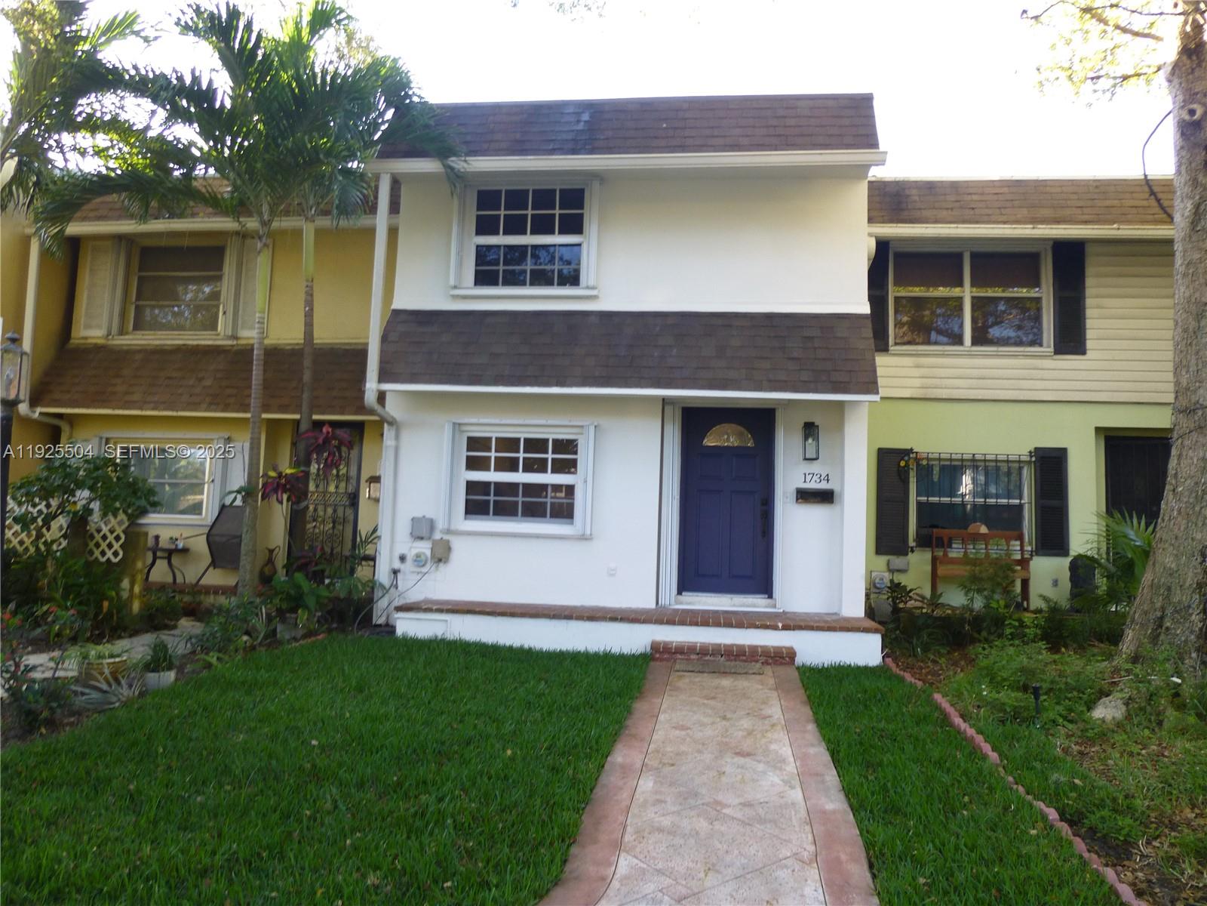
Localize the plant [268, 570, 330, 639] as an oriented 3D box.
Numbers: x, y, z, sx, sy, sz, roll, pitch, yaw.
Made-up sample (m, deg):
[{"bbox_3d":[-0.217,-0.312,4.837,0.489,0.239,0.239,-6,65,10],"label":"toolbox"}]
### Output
[{"bbox_3d":[-2.925,1.468,8.407,0.629,0.665,0.550,1,-4,7],"label":"plant"}]

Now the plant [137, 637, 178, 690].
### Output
[{"bbox_3d":[-3.152,1.489,6.160,0.306,0.366,0.270,1,-4,7],"label":"plant"}]

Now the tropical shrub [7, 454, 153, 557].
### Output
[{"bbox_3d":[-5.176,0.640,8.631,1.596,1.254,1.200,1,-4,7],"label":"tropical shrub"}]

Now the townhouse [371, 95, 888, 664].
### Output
[{"bbox_3d":[0.493,-0.805,12.372,5.420,5.980,7.500,1,-4,7],"label":"townhouse"}]

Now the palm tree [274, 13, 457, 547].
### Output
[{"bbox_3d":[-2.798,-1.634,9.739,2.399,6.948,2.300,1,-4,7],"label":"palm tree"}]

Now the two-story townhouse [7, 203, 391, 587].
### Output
[{"bbox_3d":[-4.837,-0.794,14.910,5.450,5.800,7.500,1,-4,7],"label":"two-story townhouse"}]

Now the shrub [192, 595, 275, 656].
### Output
[{"bbox_3d":[-3.198,1.489,7.528,0.758,0.522,0.650,1,-4,7],"label":"shrub"}]

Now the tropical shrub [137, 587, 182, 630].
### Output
[{"bbox_3d":[-4.367,1.529,8.570,0.485,0.430,0.450,1,-4,7],"label":"tropical shrub"}]

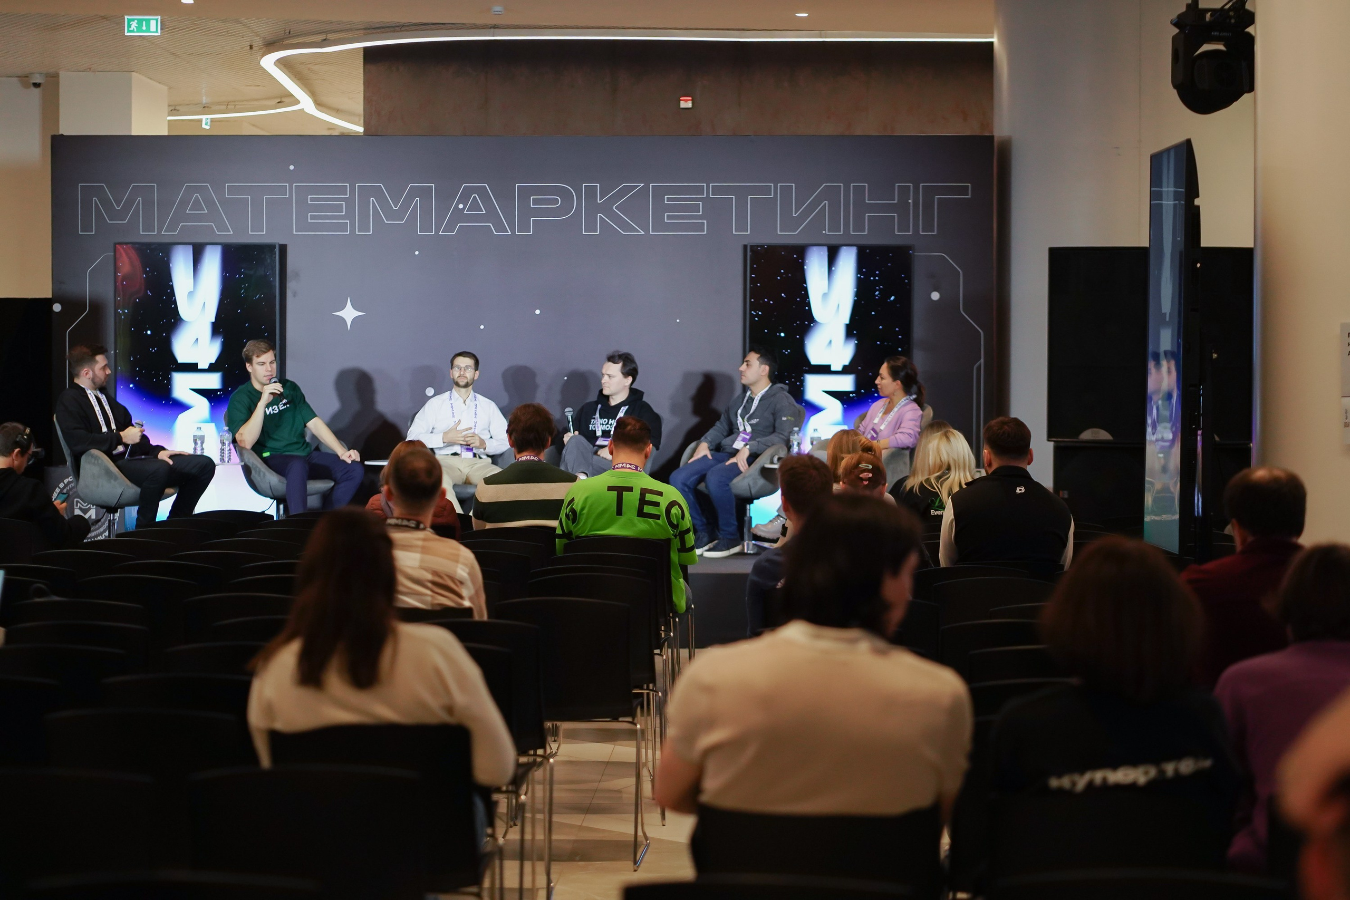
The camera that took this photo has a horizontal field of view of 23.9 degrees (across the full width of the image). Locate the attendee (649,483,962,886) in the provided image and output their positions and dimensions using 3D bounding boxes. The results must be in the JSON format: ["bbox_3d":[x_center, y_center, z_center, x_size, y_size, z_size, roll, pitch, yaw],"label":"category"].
[{"bbox_3d":[0.241,0.712,5.500,0.540,1.290,0.780,0,1,3],"label":"attendee"}]

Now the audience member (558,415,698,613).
[{"bbox_3d":[-0.231,0.513,13.219,0.570,1.315,0.820,0,2,-10],"label":"audience member"}]

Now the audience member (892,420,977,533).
[{"bbox_3d":[1.179,0.501,14.218,0.460,1.260,0.760,0,1,0],"label":"audience member"}]

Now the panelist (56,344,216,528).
[{"bbox_3d":[-2.990,0.030,17.708,0.800,1.230,0.530,1,2,20],"label":"panelist"}]

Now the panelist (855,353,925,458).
[{"bbox_3d":[1.038,0.008,18.957,0.950,1.200,0.560,-1,2,-33],"label":"panelist"}]

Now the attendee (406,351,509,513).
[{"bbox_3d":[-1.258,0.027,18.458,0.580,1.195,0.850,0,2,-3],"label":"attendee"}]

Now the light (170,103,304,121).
[{"bbox_3d":[-4.467,-3.315,31.374,0.350,0.100,2.802,-1,2,-41],"label":"light"}]

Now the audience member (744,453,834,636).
[{"bbox_3d":[0.421,0.642,9.171,0.490,1.285,0.820,0,2,0],"label":"audience member"}]

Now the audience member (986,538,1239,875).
[{"bbox_3d":[0.683,0.763,5.644,0.460,1.240,0.800,0,2,-15],"label":"audience member"}]

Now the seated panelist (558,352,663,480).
[{"bbox_3d":[-0.392,0.008,18.957,0.640,1.200,0.850,1,2,27],"label":"seated panelist"}]

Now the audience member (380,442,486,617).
[{"bbox_3d":[-0.769,0.611,9.619,0.520,1.280,0.780,0,1,3],"label":"audience member"}]

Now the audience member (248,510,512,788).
[{"bbox_3d":[-0.623,0.730,6.723,0.530,1.245,0.800,0,2,-6],"label":"audience member"}]

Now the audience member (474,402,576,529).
[{"bbox_3d":[-0.628,0.469,14.019,0.520,1.360,0.820,0,2,0],"label":"audience member"}]

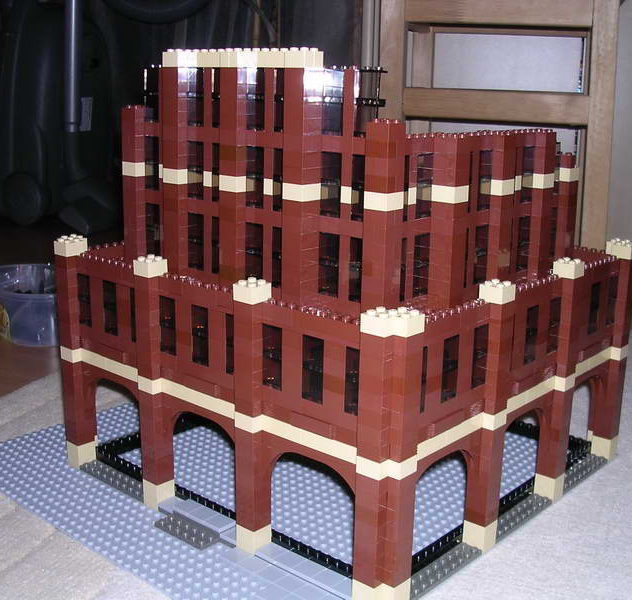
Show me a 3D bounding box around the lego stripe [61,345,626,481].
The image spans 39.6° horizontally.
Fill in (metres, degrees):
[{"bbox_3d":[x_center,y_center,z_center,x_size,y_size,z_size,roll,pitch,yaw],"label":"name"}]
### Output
[{"bbox_3d":[0.026,0.038,0.683,0.320,0.010,0.320,13,18,40],"label":"lego stripe"}]

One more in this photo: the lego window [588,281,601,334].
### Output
[{"bbox_3d":[0.202,0.006,0.648,0.007,0.038,0.016,13,18,40],"label":"lego window"}]

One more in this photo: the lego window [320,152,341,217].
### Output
[{"bbox_3d":[0.011,-0.069,0.524,0.016,0.038,0.007,13,18,40],"label":"lego window"}]

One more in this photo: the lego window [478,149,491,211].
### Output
[{"bbox_3d":[0.105,-0.077,0.563,0.008,0.038,0.016,13,19,40],"label":"lego window"}]

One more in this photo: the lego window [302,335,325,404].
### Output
[{"bbox_3d":[0.001,0.039,0.504,0.016,0.038,0.008,13,19,40],"label":"lego window"}]

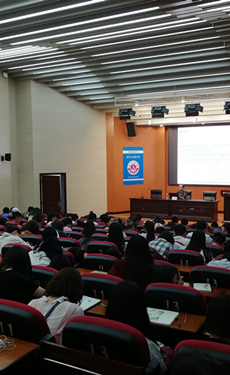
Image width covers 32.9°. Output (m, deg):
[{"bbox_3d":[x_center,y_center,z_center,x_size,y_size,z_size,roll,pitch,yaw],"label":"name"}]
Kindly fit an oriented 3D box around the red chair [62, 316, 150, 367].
[{"bbox_3d":[0.048,1.058,1.960,0.480,0.990,0.600,2,5,29],"label":"red chair"}]

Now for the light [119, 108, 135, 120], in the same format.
[{"bbox_3d":[0.455,-2.658,14.200,0.500,0.400,0.400,1,4,27],"label":"light"}]

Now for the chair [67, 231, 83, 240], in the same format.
[{"bbox_3d":[-0.570,1.188,6.682,0.530,0.960,0.620,2,5,26],"label":"chair"}]

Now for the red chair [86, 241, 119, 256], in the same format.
[{"bbox_3d":[-0.048,1.150,5.216,0.480,0.990,0.600,2,5,29],"label":"red chair"}]

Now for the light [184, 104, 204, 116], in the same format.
[{"bbox_3d":[2.637,-2.586,13.100,0.500,0.400,0.400,1,4,27],"label":"light"}]

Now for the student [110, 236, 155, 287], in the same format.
[{"bbox_3d":[0.116,0.980,3.222,0.500,1.180,0.750,2,5,29],"label":"student"}]

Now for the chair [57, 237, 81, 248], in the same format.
[{"bbox_3d":[-0.556,1.150,5.642,0.530,0.960,0.620,2,5,26],"label":"chair"}]

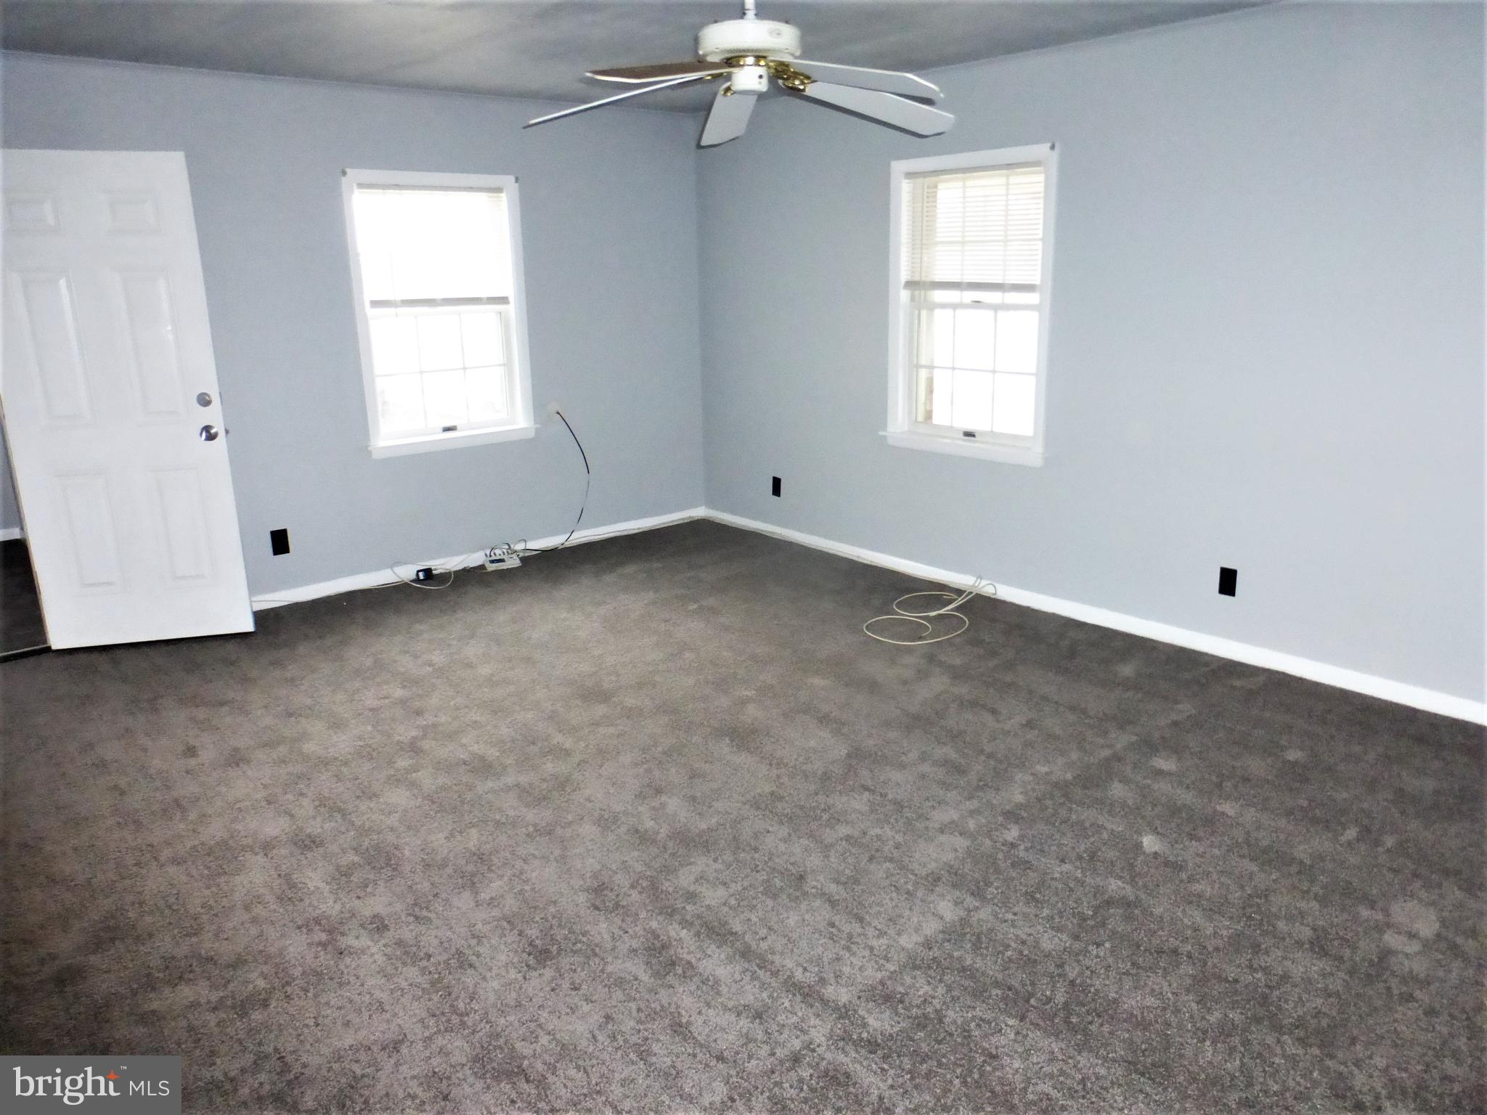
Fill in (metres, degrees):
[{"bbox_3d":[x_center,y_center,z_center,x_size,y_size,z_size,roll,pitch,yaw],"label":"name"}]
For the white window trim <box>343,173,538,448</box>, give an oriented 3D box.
[{"bbox_3d":[-1.561,-1.268,5.389,0.930,1.385,0.100,-14,20,-39],"label":"white window trim"}]

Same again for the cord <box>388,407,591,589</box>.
[{"bbox_3d":[-1.313,-0.360,5.644,1.270,0.830,0.240,-14,20,-39],"label":"cord"}]

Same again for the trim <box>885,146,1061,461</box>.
[{"bbox_3d":[1.061,-1.175,4.879,0.100,1.385,0.930,-14,20,-39],"label":"trim"}]

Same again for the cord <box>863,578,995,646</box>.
[{"bbox_3d":[0.874,0.222,4.790,0.864,0.085,0.500,-14,20,-39],"label":"cord"}]

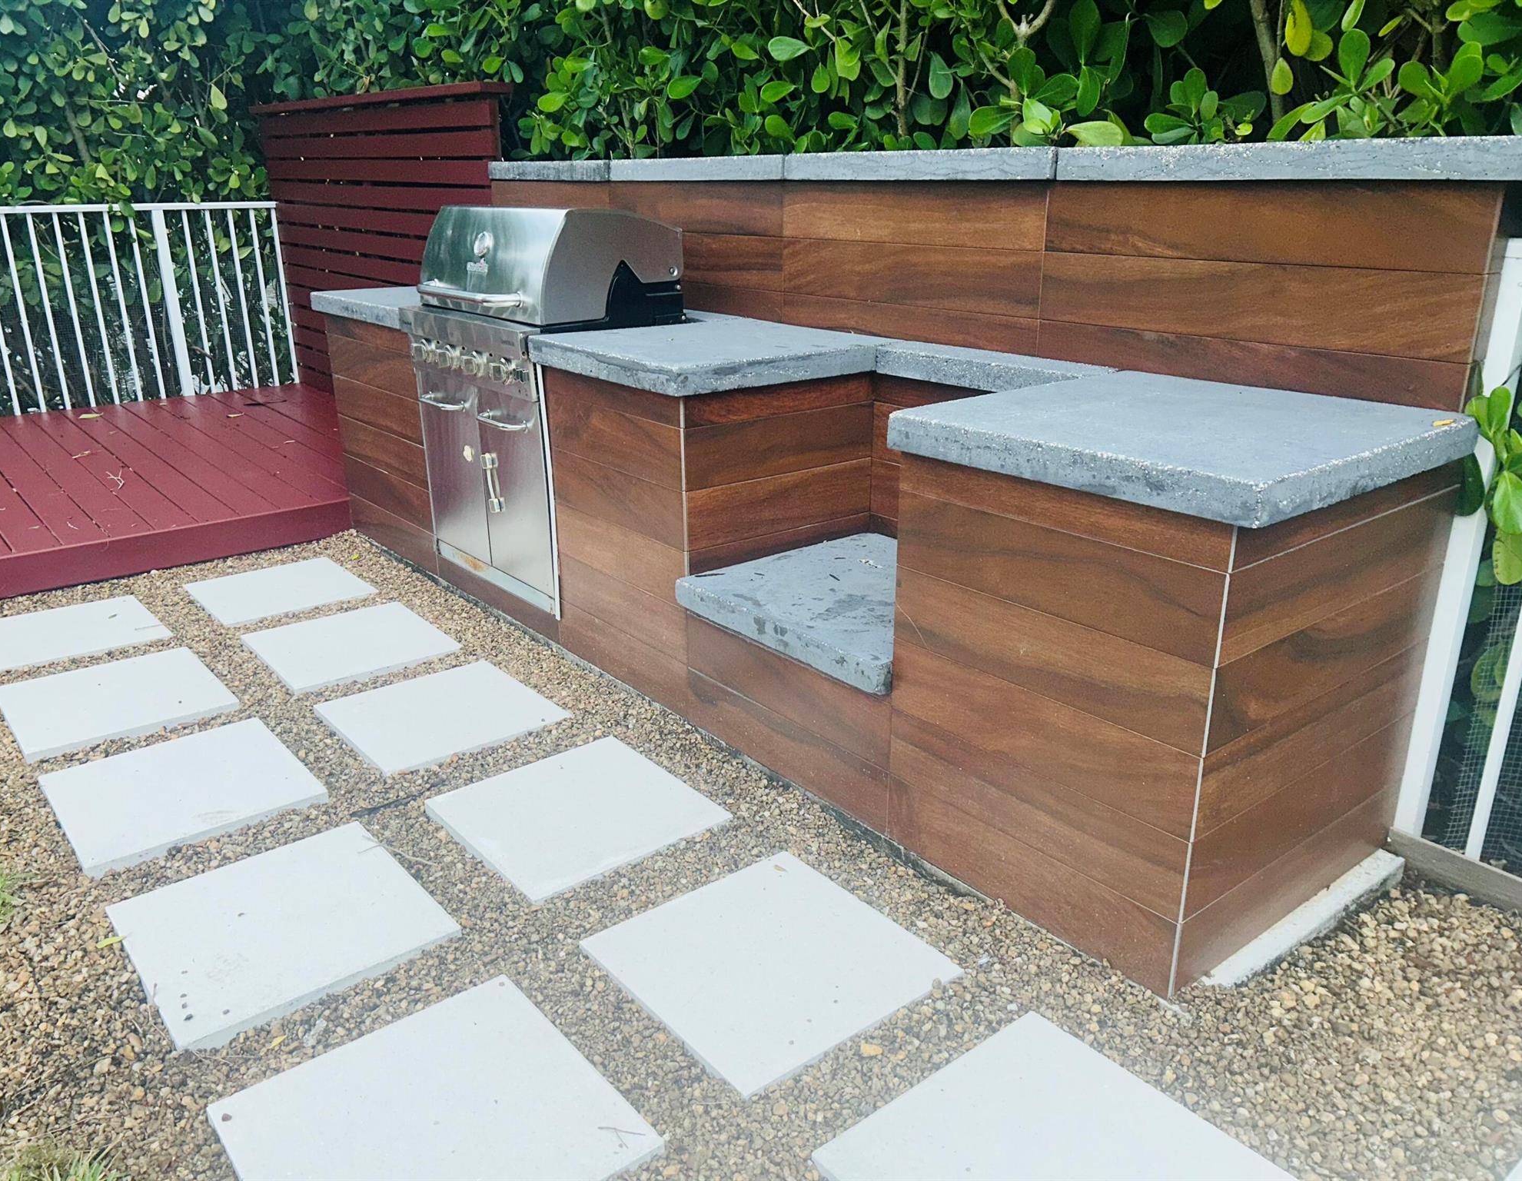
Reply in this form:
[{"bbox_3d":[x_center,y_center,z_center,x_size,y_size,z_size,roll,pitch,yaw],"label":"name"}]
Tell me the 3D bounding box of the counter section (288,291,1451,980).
[{"bbox_3d":[-0.164,-0.235,3.312,0.733,0.811,3.550,-15,24,-36],"label":"counter section"}]

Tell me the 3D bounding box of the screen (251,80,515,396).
[{"bbox_3d":[-1.902,-1.626,5.863,0.133,1.514,2.802,-15,24,-36],"label":"screen"}]

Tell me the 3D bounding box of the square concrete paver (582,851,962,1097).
[{"bbox_3d":[0.013,0.640,2.008,0.464,0.045,0.464,-15,24,-36],"label":"square concrete paver"}]

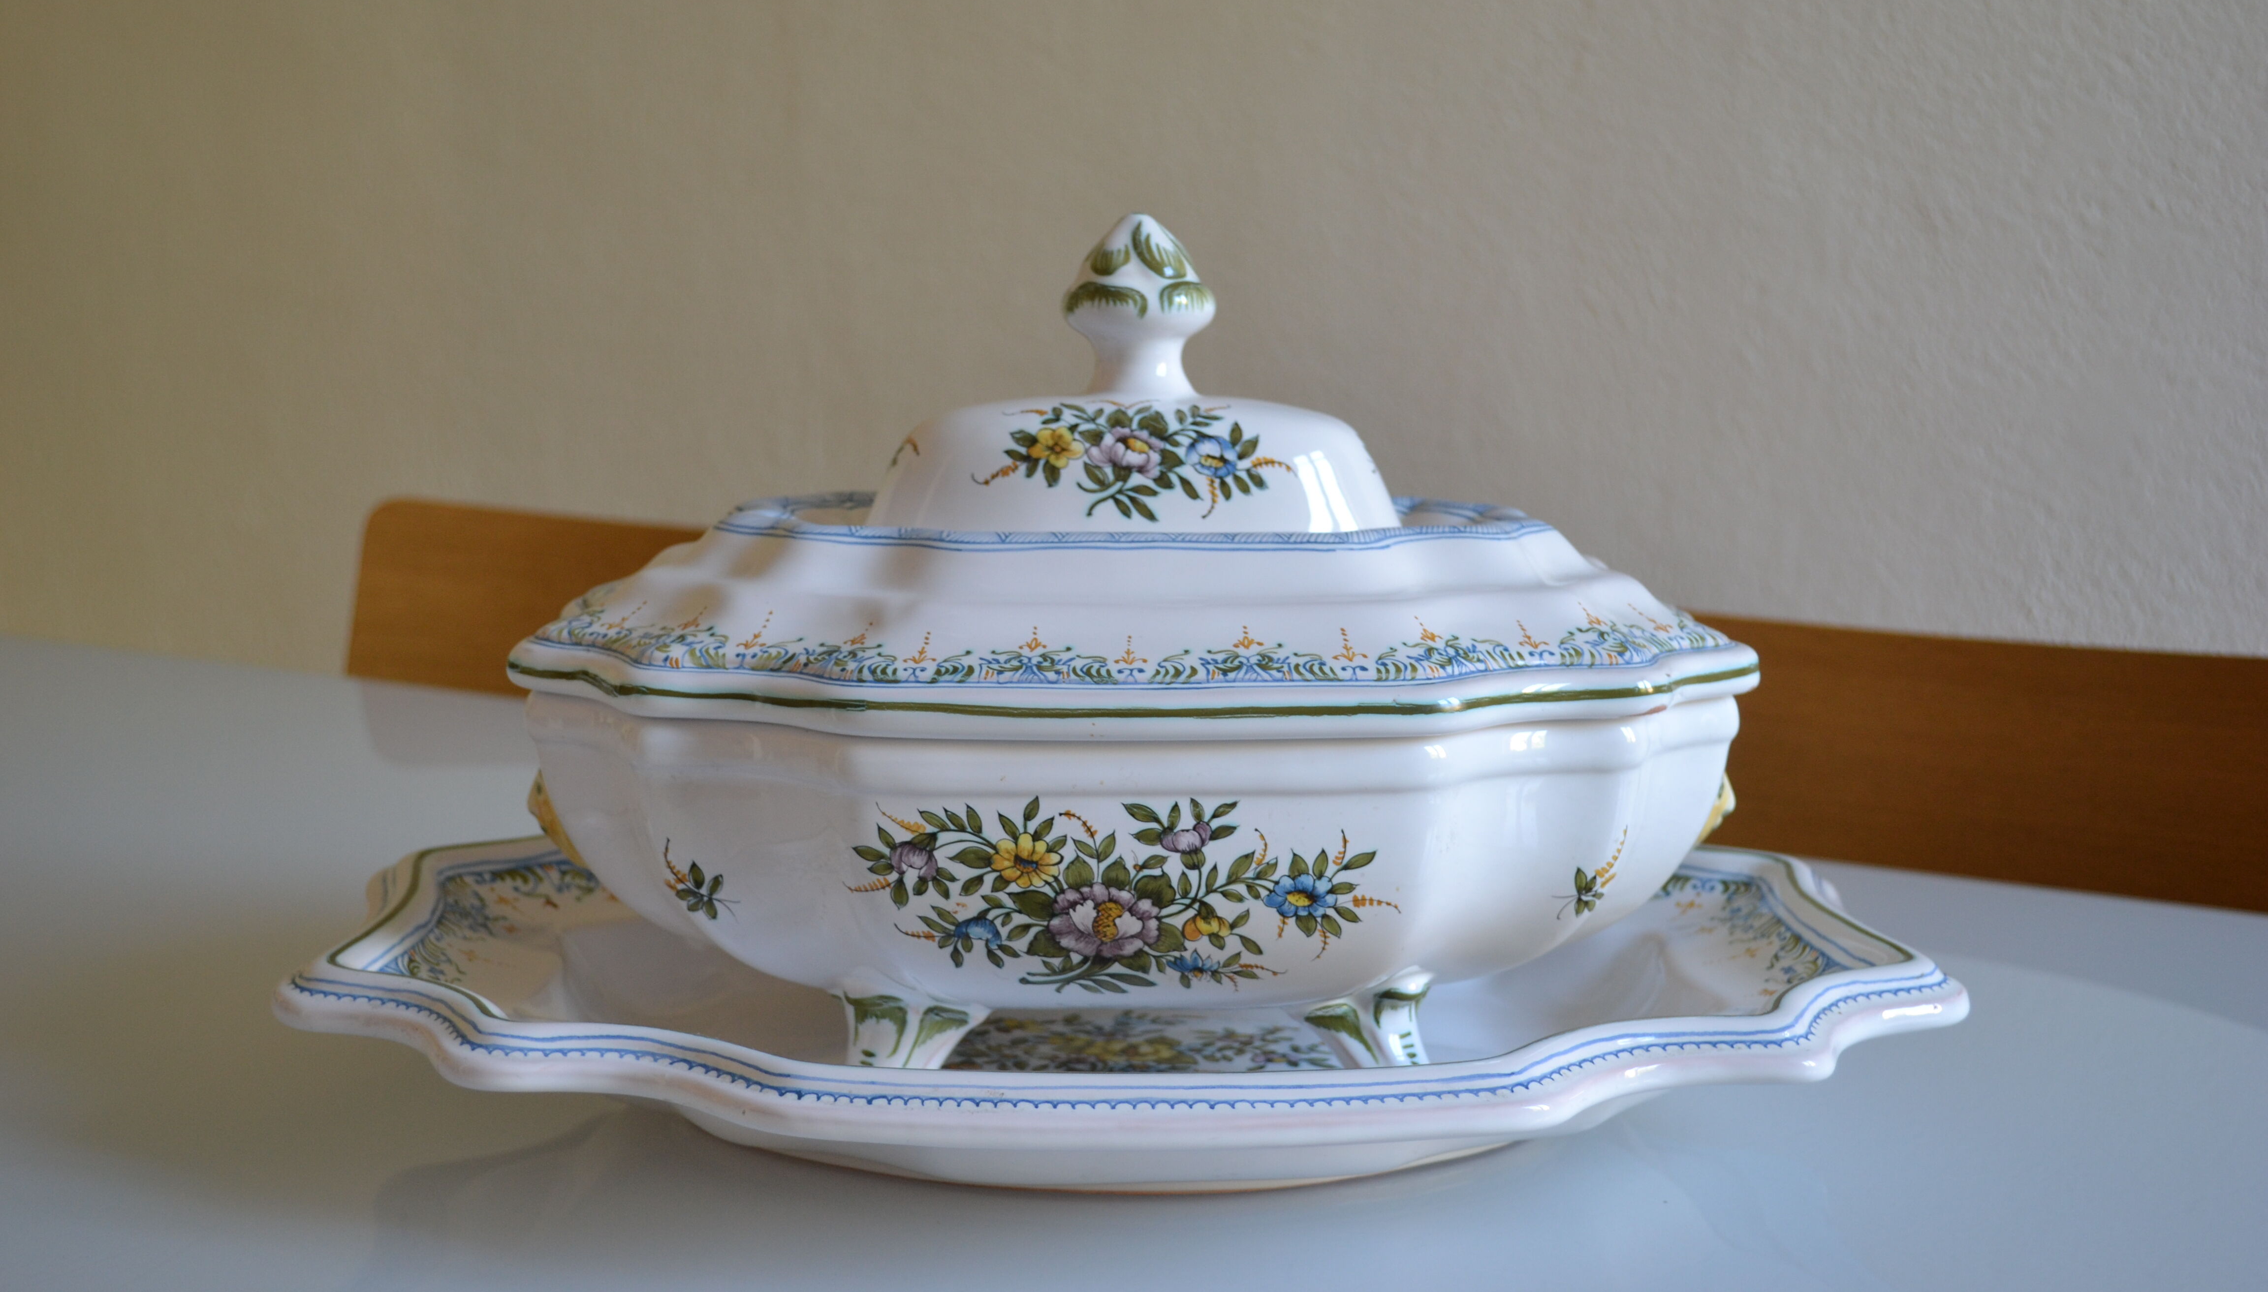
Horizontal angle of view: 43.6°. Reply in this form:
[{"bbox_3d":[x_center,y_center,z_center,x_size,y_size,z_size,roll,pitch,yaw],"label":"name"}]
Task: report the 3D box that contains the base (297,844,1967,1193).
[{"bbox_3d":[-0.003,0.098,0.831,0.455,0.048,0.360,0,8,-1],"label":"base"}]

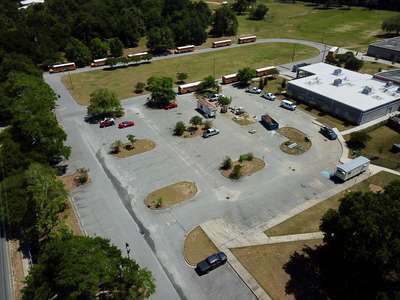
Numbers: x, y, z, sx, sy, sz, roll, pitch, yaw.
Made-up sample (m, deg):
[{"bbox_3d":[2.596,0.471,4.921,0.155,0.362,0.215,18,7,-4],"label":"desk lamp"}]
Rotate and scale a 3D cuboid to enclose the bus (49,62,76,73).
[{"bbox_3d":[-71.164,-42.490,155.706,12.200,3.101,2.450,-12,33,-15],"label":"bus"}]

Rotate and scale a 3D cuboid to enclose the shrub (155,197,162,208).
[{"bbox_3d":[-8.770,11.000,63.780,1.600,2.400,1.600,-1,32,0],"label":"shrub"}]

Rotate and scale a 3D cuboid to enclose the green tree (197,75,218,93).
[{"bbox_3d":[3.180,-26.870,119.960,7.500,5.700,7.400,-1,32,0],"label":"green tree"}]

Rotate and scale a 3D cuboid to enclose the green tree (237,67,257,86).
[{"bbox_3d":[19.660,-30.510,124.220,7.300,6.700,7.300,-1,32,0],"label":"green tree"}]

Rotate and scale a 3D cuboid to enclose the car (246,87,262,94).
[{"bbox_3d":[20.860,-23.040,116.320,5.600,1.900,2.000,9,33,16],"label":"car"}]

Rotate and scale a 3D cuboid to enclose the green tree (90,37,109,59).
[{"bbox_3d":[-52.800,-53.460,158.280,8.410,11.490,8.410,-1,33,0],"label":"green tree"}]

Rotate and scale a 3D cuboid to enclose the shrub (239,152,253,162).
[{"bbox_3d":[11.980,1.850,77.780,3.300,2.100,2.700,-1,32,0],"label":"shrub"}]

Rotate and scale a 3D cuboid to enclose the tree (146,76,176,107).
[{"bbox_3d":[-13.990,-21.220,108.360,9.600,9.200,9.400,-1,32,0],"label":"tree"}]

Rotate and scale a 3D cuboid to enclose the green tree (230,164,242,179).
[{"bbox_3d":[9.135,5.255,74.692,2.500,3.400,2.500,-2,32,0],"label":"green tree"}]

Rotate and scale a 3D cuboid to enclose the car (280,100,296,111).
[{"bbox_3d":[32.184,-16.034,108.531,1.957,2.000,4.998,-26,40,-33],"label":"car"}]

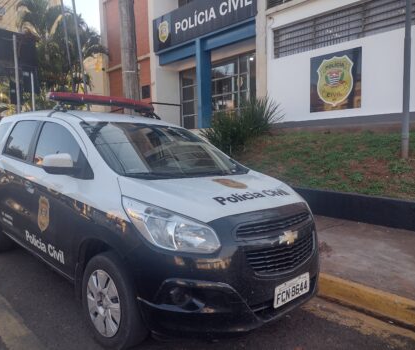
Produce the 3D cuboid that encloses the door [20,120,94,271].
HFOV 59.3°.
[{"bbox_3d":[-1.177,0.106,2.887,0.240,1.130,1.220,-3,7,-44],"label":"door"}]

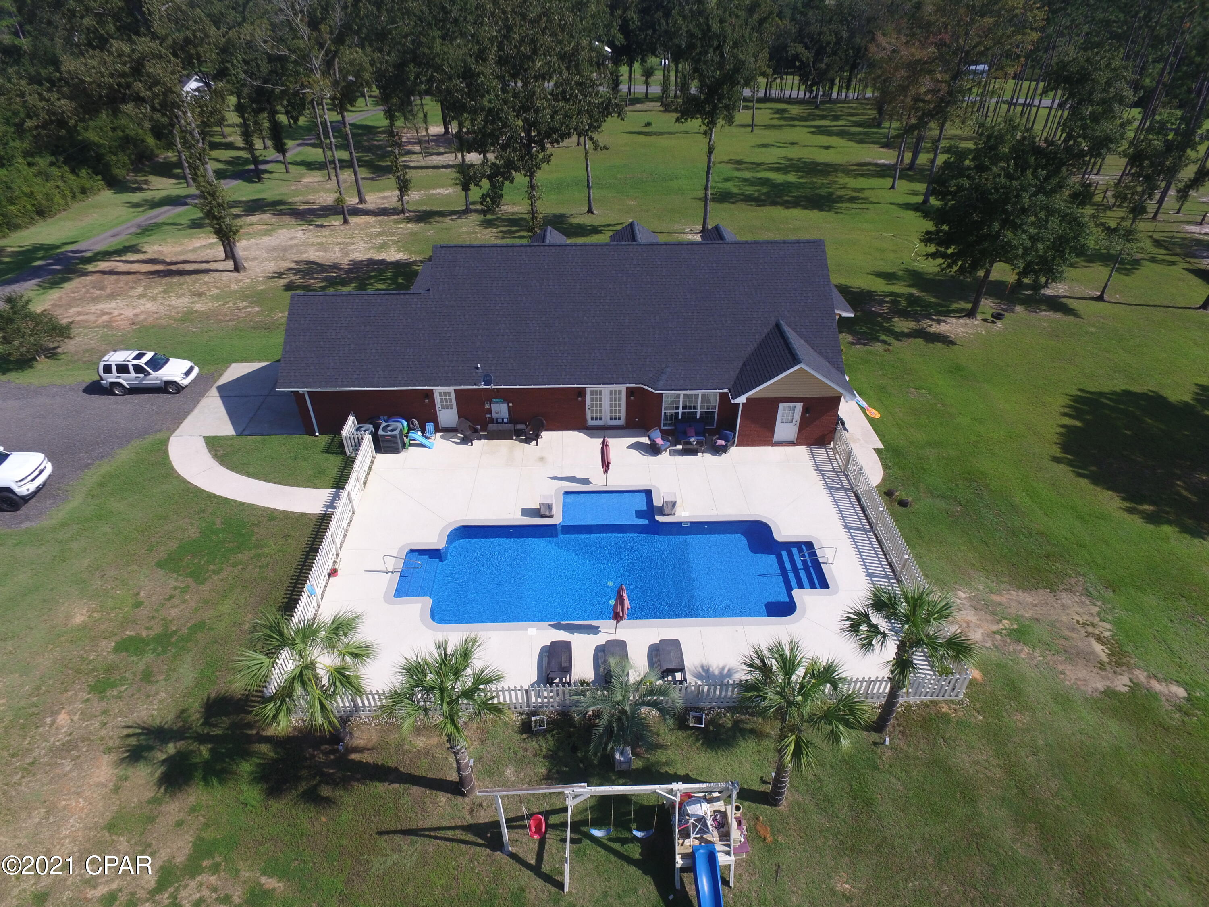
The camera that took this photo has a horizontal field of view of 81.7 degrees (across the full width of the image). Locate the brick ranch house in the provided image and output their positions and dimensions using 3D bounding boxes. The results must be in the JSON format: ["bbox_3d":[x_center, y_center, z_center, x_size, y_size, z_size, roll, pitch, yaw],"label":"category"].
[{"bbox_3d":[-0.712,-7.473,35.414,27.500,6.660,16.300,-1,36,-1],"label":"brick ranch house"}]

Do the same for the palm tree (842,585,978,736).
[{"bbox_3d":[7.685,5.804,18.438,3.350,5.200,3.350,-1,36,-1],"label":"palm tree"}]

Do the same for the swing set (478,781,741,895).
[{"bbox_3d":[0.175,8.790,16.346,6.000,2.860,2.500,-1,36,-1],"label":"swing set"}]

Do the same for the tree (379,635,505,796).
[{"bbox_3d":[-3.682,6.901,17.012,2.950,5.150,2.950,-1,36,-1],"label":"tree"}]

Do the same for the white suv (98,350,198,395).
[{"bbox_3d":[-22.824,-4.109,34.980,4.430,1.820,1.830,-1,36,-1],"label":"white suv"}]

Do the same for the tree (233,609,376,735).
[{"bbox_3d":[-7.459,6.386,18.371,3.500,4.400,3.500,-1,36,-1],"label":"tree"}]

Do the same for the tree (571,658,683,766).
[{"bbox_3d":[0.543,7.100,17.998,2.750,3.650,2.750,-1,36,-1],"label":"tree"}]

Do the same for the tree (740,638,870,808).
[{"bbox_3d":[4.408,6.996,16.725,3.000,5.300,3.000,-1,36,-1],"label":"tree"}]

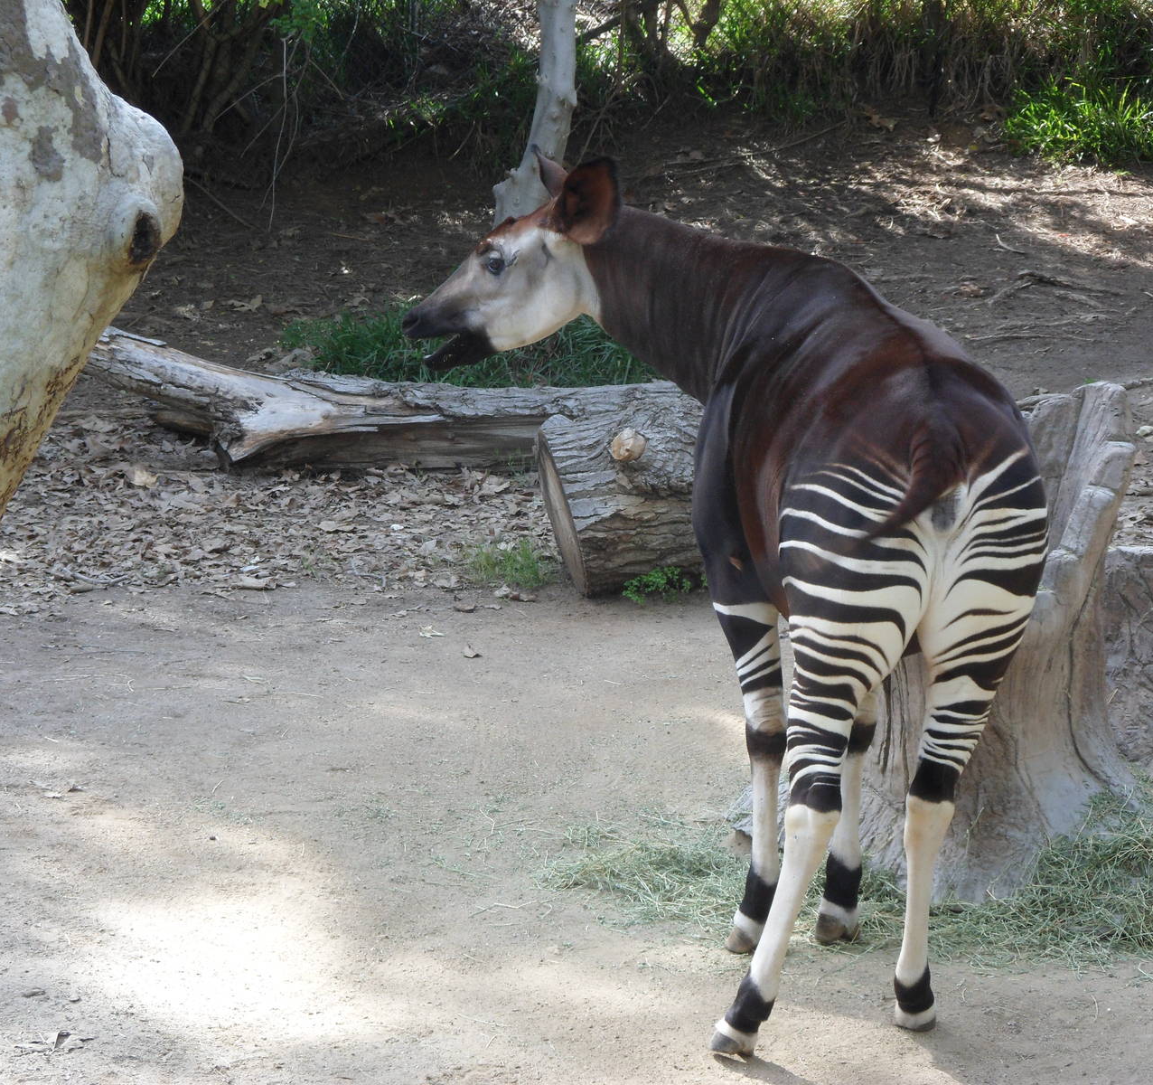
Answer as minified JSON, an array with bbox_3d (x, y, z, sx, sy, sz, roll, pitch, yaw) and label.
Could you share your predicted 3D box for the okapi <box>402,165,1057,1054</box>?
[{"bbox_3d":[0.326,0.076,9.770,1.038,1.830,1.722,-2,6,-16],"label":"okapi"}]

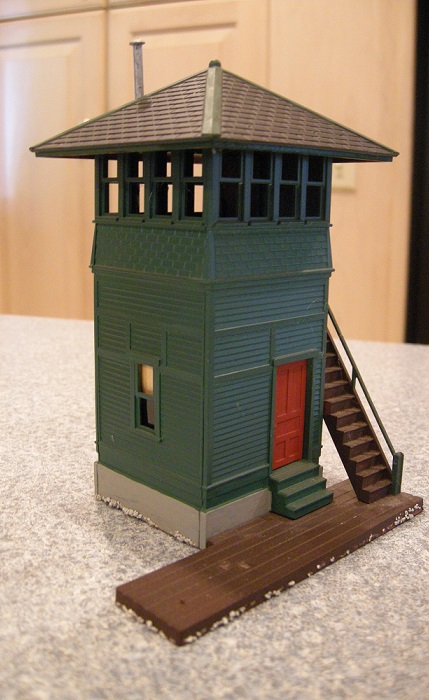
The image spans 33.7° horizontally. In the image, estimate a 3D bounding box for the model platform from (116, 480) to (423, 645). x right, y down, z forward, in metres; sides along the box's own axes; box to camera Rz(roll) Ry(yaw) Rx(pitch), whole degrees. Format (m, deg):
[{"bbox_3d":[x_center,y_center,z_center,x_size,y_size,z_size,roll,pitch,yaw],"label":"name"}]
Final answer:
[{"bbox_3d":[0.016,0.042,0.154,0.080,0.003,0.020,-11,17,-43],"label":"model platform"}]

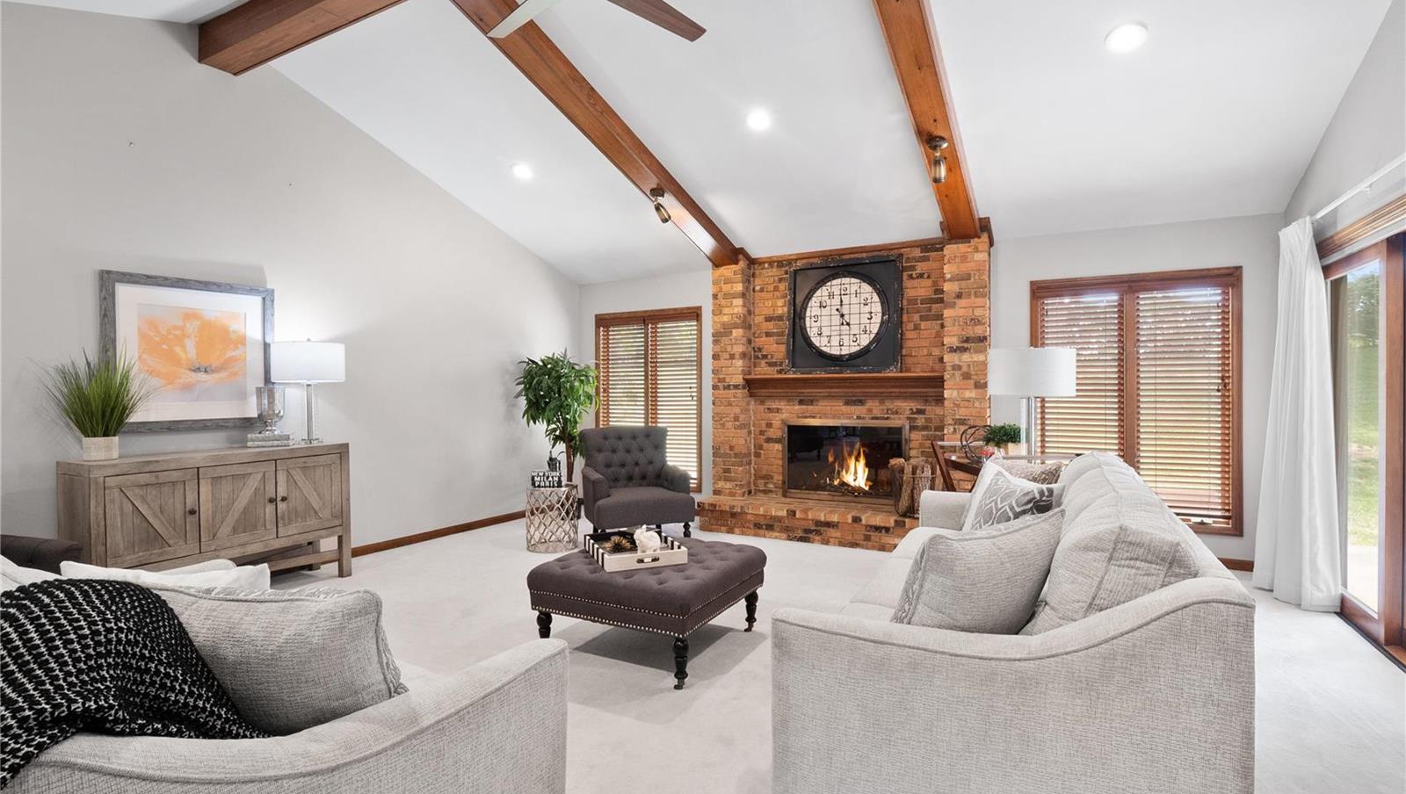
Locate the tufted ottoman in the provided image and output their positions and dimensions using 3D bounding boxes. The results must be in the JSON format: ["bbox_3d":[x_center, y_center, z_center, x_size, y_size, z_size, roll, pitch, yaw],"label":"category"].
[{"bbox_3d":[-0.244,0.982,3.041,0.845,0.420,0.815,0,0,29],"label":"tufted ottoman"}]

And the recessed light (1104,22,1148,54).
[{"bbox_3d":[2.102,-1.789,3.103,0.178,0.030,0.178,0,-18,29],"label":"recessed light"}]

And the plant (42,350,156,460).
[{"bbox_3d":[-3.053,0.042,3.178,0.460,0.550,0.510,0,0,29],"label":"plant"}]

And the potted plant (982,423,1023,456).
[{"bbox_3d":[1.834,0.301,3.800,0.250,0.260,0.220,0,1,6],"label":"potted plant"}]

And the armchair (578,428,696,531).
[{"bbox_3d":[-0.595,0.724,5.474,0.800,0.910,0.820,-1,1,-19],"label":"armchair"}]

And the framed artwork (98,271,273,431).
[{"bbox_3d":[-3.037,-0.248,3.750,0.040,0.885,0.865,0,0,29],"label":"framed artwork"}]

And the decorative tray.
[{"bbox_3d":[-0.329,0.742,3.041,0.385,0.070,0.445,0,0,-22],"label":"decorative tray"}]

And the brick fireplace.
[{"bbox_3d":[1.092,-0.040,5.182,2.330,2.420,0.600,0,1,28],"label":"brick fireplace"}]

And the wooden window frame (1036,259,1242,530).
[{"bbox_3d":[3.090,0.028,4.517,1.275,1.835,0.090,0,0,29],"label":"wooden window frame"}]

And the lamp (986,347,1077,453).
[{"bbox_3d":[1.902,0.083,3.600,0.445,0.720,0.445,0,1,28],"label":"lamp"}]

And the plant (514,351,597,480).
[{"bbox_3d":[-1.398,0.379,6.000,0.780,1.610,0.720,0,1,28],"label":"plant"}]

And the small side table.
[{"bbox_3d":[-1.189,0.950,4.938,0.395,0.465,0.395,0,0,0],"label":"small side table"}]

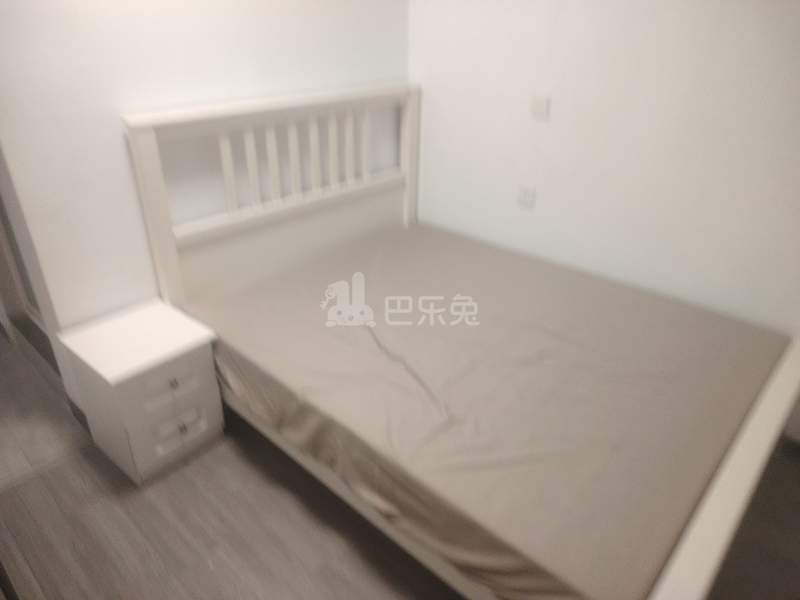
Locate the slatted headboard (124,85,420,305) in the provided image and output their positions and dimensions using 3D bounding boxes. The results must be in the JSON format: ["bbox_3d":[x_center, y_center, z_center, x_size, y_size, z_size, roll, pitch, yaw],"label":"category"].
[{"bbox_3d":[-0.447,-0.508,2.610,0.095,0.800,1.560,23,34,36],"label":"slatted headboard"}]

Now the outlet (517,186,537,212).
[{"bbox_3d":[0.618,-0.493,2.705,0.090,0.088,0.014,24,35,36],"label":"outlet"}]

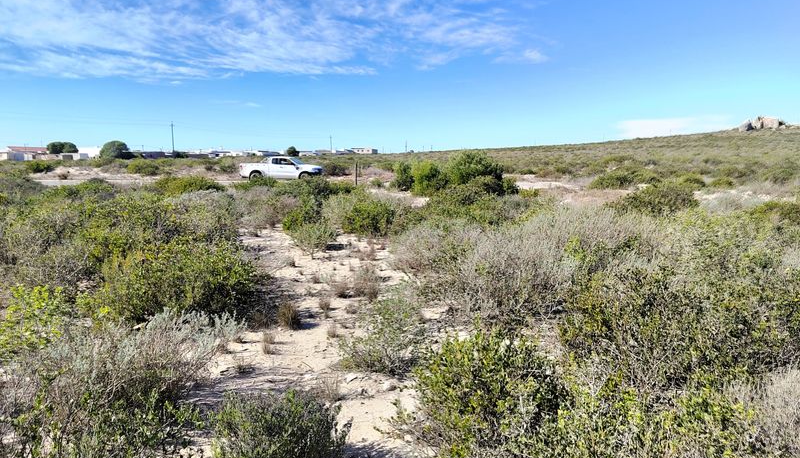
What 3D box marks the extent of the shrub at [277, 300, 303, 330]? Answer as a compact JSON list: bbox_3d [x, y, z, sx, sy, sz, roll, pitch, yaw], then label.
[{"bbox_3d":[-1.037,0.779,4.987,0.240,0.270,0.240,0,8,0],"label":"shrub"}]

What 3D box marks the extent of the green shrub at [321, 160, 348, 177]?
[{"bbox_3d":[-5.099,-4.623,40.755,2.300,1.400,2.000,0,8,0],"label":"green shrub"}]

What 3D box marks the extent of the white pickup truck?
[{"bbox_3d":[-7.770,-3.920,35.200,5.360,1.800,1.900,0,8,2],"label":"white pickup truck"}]

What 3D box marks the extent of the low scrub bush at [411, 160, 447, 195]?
[{"bbox_3d":[1.149,-2.070,21.422,1.450,1.450,1.400,0,8,0],"label":"low scrub bush"}]

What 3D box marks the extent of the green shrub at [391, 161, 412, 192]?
[{"bbox_3d":[0.094,-2.507,25.095,1.050,1.420,1.050,0,8,0],"label":"green shrub"}]

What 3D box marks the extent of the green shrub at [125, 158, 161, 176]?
[{"bbox_3d":[-20.618,-4.991,42.723,2.750,1.500,2.300,0,8,0],"label":"green shrub"}]

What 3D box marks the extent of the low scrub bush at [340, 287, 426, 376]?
[{"bbox_3d":[-0.127,0.713,4.091,0.650,0.540,0.620,0,8,0],"label":"low scrub bush"}]

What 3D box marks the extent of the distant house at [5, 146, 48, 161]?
[{"bbox_3d":[-105.000,-21.200,150.000,7.500,4.000,10.500,6,10,38],"label":"distant house"}]

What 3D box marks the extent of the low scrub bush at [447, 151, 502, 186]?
[{"bbox_3d":[3.206,-2.536,22.871,2.400,1.750,2.200,0,8,0],"label":"low scrub bush"}]

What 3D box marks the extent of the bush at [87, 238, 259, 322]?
[{"bbox_3d":[-2.458,0.452,5.769,1.600,0.700,1.300,0,8,0],"label":"bush"}]

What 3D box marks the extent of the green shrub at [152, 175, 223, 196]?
[{"bbox_3d":[-8.507,-1.655,21.279,2.750,0.970,2.200,0,8,0],"label":"green shrub"}]

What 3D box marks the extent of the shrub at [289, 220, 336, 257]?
[{"bbox_3d":[-1.367,0.139,8.302,0.720,0.580,0.680,0,8,0],"label":"shrub"}]

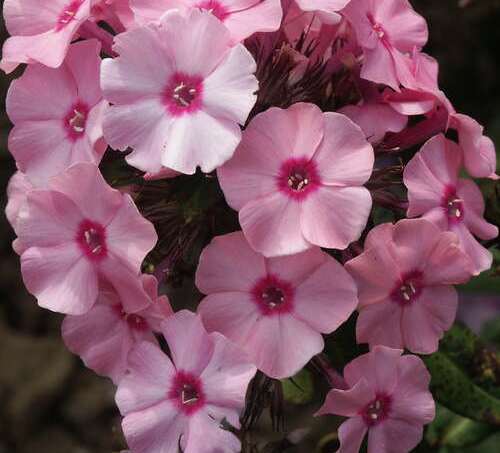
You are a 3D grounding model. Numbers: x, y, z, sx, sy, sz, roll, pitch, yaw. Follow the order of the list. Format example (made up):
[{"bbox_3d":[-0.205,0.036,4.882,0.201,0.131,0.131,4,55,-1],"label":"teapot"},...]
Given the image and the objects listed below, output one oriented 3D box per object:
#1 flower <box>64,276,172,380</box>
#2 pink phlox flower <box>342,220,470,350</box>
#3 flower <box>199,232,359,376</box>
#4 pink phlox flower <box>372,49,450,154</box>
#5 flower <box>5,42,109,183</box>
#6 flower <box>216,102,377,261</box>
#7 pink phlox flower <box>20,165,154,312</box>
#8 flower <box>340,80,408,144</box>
[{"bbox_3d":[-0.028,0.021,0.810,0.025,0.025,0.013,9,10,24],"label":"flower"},{"bbox_3d":[0.033,0.012,0.788,0.029,0.029,0.011,-9,15,-22],"label":"pink phlox flower"},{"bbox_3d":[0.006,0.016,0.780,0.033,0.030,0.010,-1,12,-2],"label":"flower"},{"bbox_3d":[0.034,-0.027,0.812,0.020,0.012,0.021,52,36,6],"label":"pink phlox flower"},{"bbox_3d":[-0.039,-0.023,0.790,0.030,0.030,0.012,18,8,38],"label":"flower"},{"bbox_3d":[0.009,-0.010,0.776,0.032,0.032,0.010,-1,-3,-3],"label":"flower"},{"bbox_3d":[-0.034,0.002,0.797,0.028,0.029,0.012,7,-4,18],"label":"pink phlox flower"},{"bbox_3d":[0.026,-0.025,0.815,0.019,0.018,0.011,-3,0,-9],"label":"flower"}]

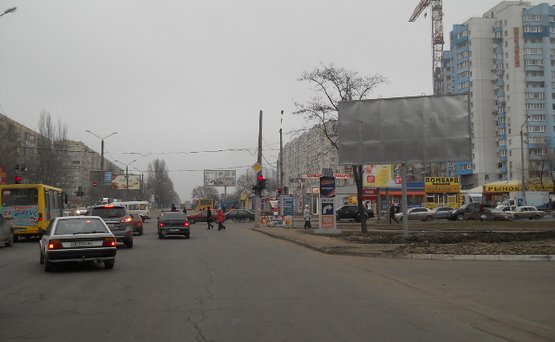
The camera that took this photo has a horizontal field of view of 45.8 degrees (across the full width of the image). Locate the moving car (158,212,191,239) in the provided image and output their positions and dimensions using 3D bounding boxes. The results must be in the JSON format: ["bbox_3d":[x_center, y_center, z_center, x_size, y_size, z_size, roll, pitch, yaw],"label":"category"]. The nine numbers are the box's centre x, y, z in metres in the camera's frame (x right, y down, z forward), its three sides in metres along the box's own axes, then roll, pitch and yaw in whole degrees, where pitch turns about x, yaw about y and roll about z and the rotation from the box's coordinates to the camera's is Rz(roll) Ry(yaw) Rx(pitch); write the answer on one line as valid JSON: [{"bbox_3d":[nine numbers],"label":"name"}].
[{"bbox_3d":[-5.685,2.966,36.220,1.680,1.420,4.270,0,-3,-10],"label":"moving car"}]

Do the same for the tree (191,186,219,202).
[{"bbox_3d":[-15.551,6.220,140.000,6.000,6.100,6.000,0,-3,-9],"label":"tree"}]

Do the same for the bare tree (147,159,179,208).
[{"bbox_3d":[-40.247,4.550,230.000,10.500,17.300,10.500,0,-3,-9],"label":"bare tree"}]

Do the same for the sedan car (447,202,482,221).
[{"bbox_3d":[18.891,4.085,65.000,4.400,1.720,1.800,1,-3,-21],"label":"sedan car"}]

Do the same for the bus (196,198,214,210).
[{"bbox_3d":[-11.258,5.963,104.500,2.300,2.800,7.200,0,-4,-8],"label":"bus"}]

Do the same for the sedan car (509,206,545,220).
[{"bbox_3d":[26.711,4.500,70.500,4.150,1.440,1.620,0,-4,-7],"label":"sedan car"}]

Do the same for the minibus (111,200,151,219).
[{"bbox_3d":[-16.721,4.555,74.000,4.650,2.100,1.950,0,-4,-3],"label":"minibus"}]

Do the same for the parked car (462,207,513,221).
[{"bbox_3d":[19.906,4.132,62.000,4.350,1.430,1.700,-3,-4,35],"label":"parked car"}]

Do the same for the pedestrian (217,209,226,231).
[{"bbox_3d":[-4.433,3.951,52.300,0.500,1.640,0.500,0,-4,-6],"label":"pedestrian"}]

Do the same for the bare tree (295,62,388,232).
[{"bbox_3d":[3.643,-1.399,38.000,5.600,9.850,5.600,0,-3,0],"label":"bare tree"}]

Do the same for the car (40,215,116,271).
[{"bbox_3d":[-5.498,1.915,17.836,1.690,1.400,4.350,1,-3,-22],"label":"car"}]

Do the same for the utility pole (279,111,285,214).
[{"bbox_3d":[0.479,-0.359,63.000,0.330,11.000,0.330,0,-4,-8],"label":"utility pole"}]

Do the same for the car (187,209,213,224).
[{"bbox_3d":[-7.132,4.636,66.300,3.950,1.420,1.600,0,-4,-7],"label":"car"}]

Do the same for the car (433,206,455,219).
[{"bbox_3d":[18.588,4.688,72.500,4.500,1.460,1.750,0,-3,-9],"label":"car"}]

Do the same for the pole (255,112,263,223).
[{"bbox_3d":[-1.460,-0.153,54.500,0.420,9.500,0.420,2,-4,-8],"label":"pole"}]

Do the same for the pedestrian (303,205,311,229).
[{"bbox_3d":[2.105,3.227,45.800,0.550,1.680,0.420,-1,-4,9],"label":"pedestrian"}]

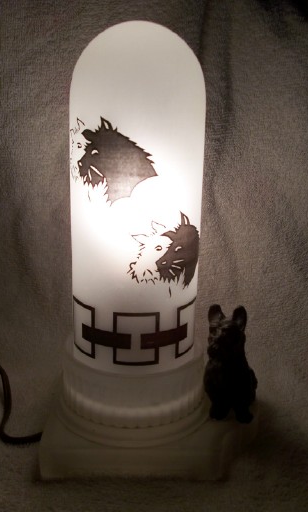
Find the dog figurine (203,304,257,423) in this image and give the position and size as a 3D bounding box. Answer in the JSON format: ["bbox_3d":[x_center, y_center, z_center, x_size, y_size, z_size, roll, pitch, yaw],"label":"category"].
[{"bbox_3d":[0.059,0.069,0.373,0.039,0.081,0.051,5,17,11],"label":"dog figurine"}]

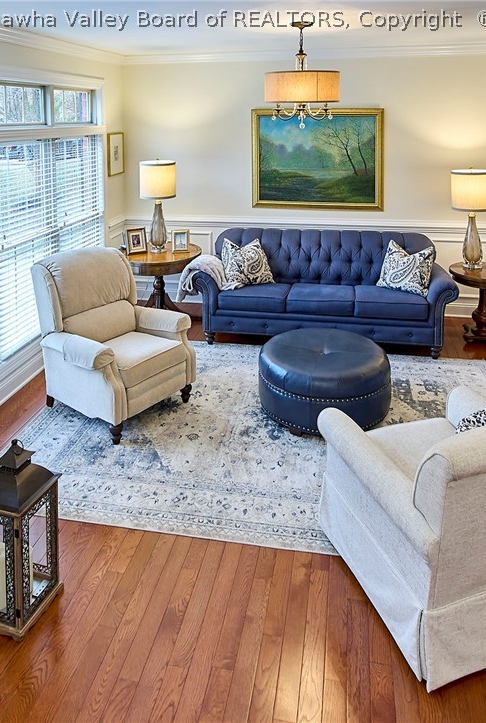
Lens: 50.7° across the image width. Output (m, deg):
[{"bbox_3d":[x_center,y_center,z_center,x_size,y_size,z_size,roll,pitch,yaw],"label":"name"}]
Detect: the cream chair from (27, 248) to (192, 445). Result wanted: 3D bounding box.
[{"bbox_3d":[-0.924,-0.222,3.618,0.931,1.040,0.804,15,26,35],"label":"cream chair"}]

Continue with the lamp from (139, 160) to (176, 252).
[{"bbox_3d":[-0.832,-1.549,5.150,0.360,0.880,0.360,4,24,10],"label":"lamp"}]

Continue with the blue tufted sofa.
[{"bbox_3d":[0.723,-0.709,4.741,2.205,0.933,0.931,3,21,8],"label":"blue tufted sofa"}]

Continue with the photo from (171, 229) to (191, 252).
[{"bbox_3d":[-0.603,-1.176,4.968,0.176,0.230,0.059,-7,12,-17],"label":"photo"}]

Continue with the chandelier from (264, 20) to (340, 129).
[{"bbox_3d":[0.407,-1.950,3.500,0.510,0.670,0.510,4,24,10],"label":"chandelier"}]

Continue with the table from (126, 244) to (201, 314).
[{"bbox_3d":[-0.800,-0.762,5.070,0.804,0.724,0.804,4,21,11],"label":"table"}]

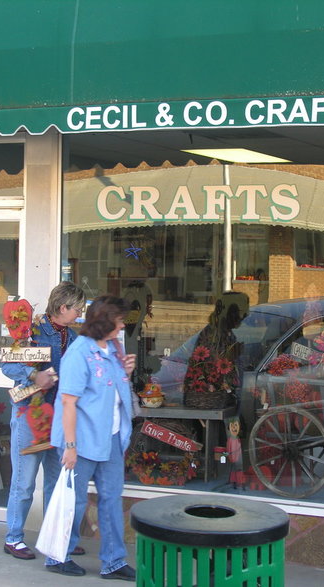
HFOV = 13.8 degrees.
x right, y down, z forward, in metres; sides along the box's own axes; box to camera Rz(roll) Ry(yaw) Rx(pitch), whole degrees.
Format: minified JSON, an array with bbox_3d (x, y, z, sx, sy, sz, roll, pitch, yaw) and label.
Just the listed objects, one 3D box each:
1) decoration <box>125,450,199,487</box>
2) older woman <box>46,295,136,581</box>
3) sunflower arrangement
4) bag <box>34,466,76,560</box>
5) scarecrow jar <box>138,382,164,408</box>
[{"bbox_3d":[0.014,1.109,8.703,0.480,0.230,0.280,2,1,21],"label":"decoration"},{"bbox_3d":[-0.379,0.793,7.486,0.450,1.570,0.490,2,1,38],"label":"older woman"},{"bbox_3d":[0.324,0.508,8.919,0.370,0.330,0.280,1,1,18],"label":"sunflower arrangement"},{"bbox_3d":[-0.585,1.203,7.270,0.235,0.510,0.140,2,1,34],"label":"bag"},{"bbox_3d":[-0.060,0.670,8.846,0.165,0.168,0.150,1,1,0],"label":"scarecrow jar"}]

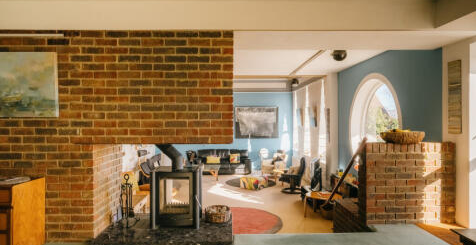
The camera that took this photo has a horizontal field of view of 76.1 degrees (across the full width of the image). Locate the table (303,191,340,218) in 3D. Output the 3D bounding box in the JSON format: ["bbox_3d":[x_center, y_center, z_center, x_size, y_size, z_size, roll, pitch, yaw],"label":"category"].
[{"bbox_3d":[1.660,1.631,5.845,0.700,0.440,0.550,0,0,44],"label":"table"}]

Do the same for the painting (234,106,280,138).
[{"bbox_3d":[0.717,0.000,11.650,1.648,1.226,0.050,0,0,-2],"label":"painting"}]

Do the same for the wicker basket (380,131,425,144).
[{"bbox_3d":[1.930,0.173,3.561,0.470,0.140,0.450,0,0,-2],"label":"wicker basket"}]

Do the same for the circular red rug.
[{"bbox_3d":[-0.130,1.845,5.686,1.950,0.012,1.950,0,0,0],"label":"circular red rug"}]

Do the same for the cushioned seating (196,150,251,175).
[{"bbox_3d":[-0.538,1.419,11.055,2.030,0.830,0.900,0,0,-2],"label":"cushioned seating"}]

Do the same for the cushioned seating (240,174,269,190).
[{"bbox_3d":[0.463,1.687,8.556,0.550,0.310,0.570,0,0,32],"label":"cushioned seating"}]

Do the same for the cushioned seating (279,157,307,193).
[{"bbox_3d":[1.460,1.383,8.105,0.720,0.920,0.720,0,0,-6],"label":"cushioned seating"}]

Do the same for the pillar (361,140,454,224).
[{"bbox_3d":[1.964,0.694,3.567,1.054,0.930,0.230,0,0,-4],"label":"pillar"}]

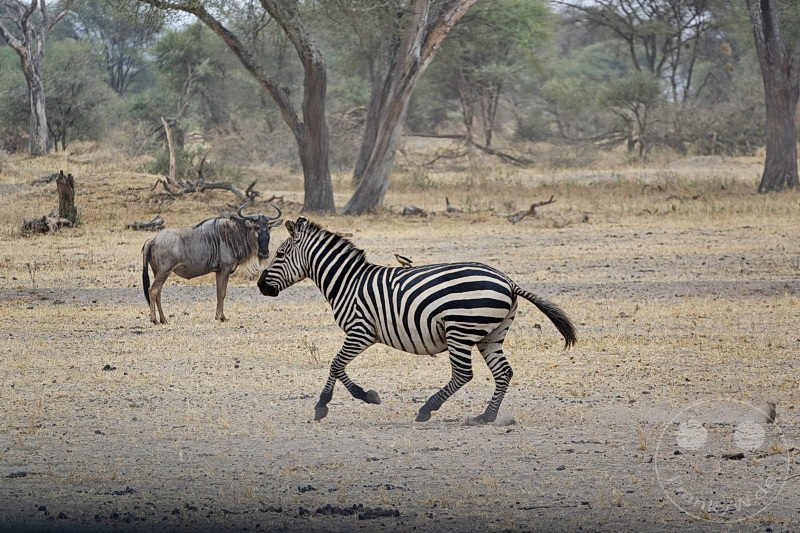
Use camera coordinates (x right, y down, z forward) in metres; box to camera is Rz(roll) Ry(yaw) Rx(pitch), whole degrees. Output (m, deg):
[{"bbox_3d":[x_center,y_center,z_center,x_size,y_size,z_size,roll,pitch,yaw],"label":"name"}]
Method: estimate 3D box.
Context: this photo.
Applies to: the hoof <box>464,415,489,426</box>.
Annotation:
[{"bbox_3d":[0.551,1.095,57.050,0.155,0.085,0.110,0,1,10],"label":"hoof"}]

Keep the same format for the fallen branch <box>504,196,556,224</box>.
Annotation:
[{"bbox_3d":[3.157,-1.355,194.000,1.260,0.680,0.500,0,1,0],"label":"fallen branch"}]

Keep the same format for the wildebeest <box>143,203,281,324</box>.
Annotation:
[{"bbox_3d":[-2.139,-0.034,91.000,1.550,1.380,0.550,0,1,-22],"label":"wildebeest"}]

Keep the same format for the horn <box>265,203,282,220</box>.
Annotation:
[{"bbox_3d":[-1.437,-0.625,91.100,0.200,0.200,0.140,0,1,0],"label":"horn"}]

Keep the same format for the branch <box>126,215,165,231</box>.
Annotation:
[{"bbox_3d":[-5.744,-0.993,181.000,0.860,0.360,0.360,0,1,0],"label":"branch"}]

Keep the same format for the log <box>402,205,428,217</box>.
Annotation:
[{"bbox_3d":[0.406,-1.466,210.000,0.680,0.310,0.400,0,1,0],"label":"log"}]

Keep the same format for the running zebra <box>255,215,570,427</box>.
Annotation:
[{"bbox_3d":[0.117,0.377,57.000,2.240,1.470,0.520,0,1,10],"label":"running zebra"}]

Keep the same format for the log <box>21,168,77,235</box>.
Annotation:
[{"bbox_3d":[-7.889,-1.459,180.000,1.250,1.480,0.900,0,1,0],"label":"log"}]

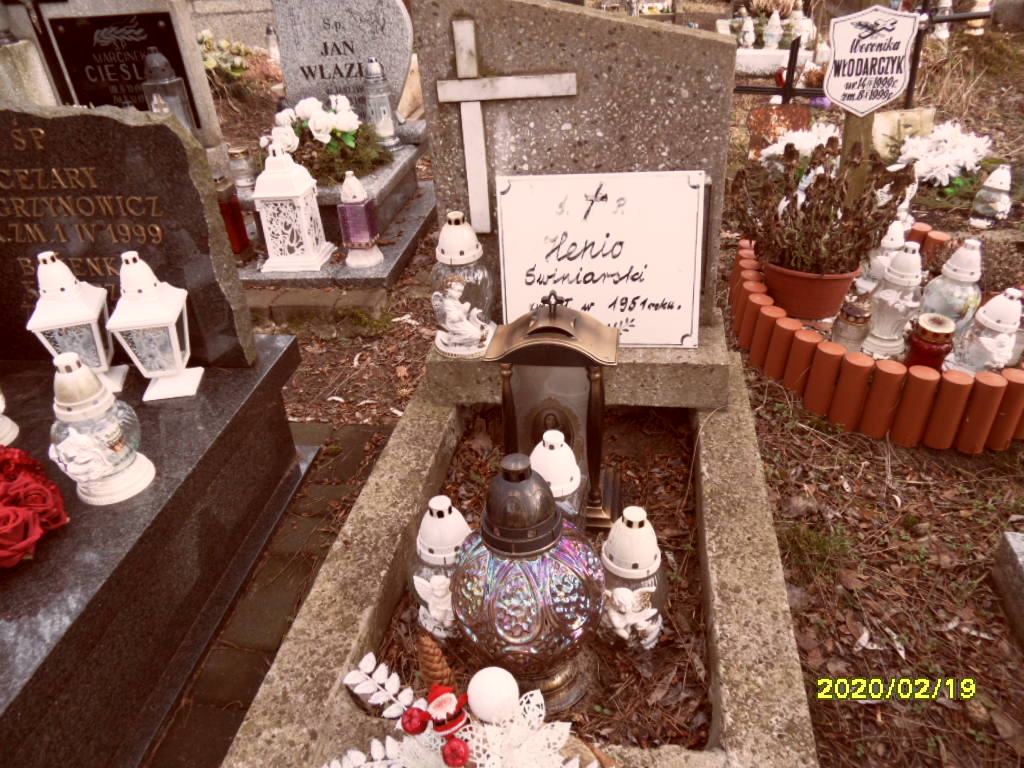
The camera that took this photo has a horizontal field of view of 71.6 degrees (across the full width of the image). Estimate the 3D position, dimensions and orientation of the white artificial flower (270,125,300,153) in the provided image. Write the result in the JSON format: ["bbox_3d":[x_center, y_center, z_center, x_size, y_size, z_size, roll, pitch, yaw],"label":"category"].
[{"bbox_3d":[-0.782,-0.847,2.450,0.103,0.092,0.095,-1,32,6],"label":"white artificial flower"}]

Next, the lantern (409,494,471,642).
[{"bbox_3d":[-0.104,0.273,1.074,0.098,0.250,0.098,-1,32,6],"label":"lantern"}]

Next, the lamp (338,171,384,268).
[{"bbox_3d":[-0.445,-0.481,2.070,0.112,0.272,0.112,2,32,11],"label":"lamp"}]

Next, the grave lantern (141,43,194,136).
[{"bbox_3d":[-1.279,-1.053,2.628,0.140,0.352,0.140,2,32,11],"label":"grave lantern"}]

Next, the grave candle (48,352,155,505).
[{"bbox_3d":[-0.646,0.057,1.079,0.140,0.225,0.140,-4,34,-3],"label":"grave candle"}]

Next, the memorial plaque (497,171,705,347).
[{"bbox_3d":[0.190,-0.267,1.558,0.436,0.378,0.020,2,21,12],"label":"memorial plaque"}]

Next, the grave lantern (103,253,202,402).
[{"bbox_3d":[-0.630,-0.107,1.246,0.112,0.252,0.112,-9,32,-6],"label":"grave lantern"}]

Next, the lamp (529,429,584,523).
[{"bbox_3d":[0.077,0.200,1.174,0.096,0.245,0.096,-10,32,-8],"label":"lamp"}]

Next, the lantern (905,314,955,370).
[{"bbox_3d":[0.927,-0.079,1.574,0.093,0.128,0.093,2,32,11],"label":"lantern"}]

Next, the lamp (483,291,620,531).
[{"bbox_3d":[0.080,0.036,1.258,0.216,0.434,0.145,2,32,11],"label":"lamp"}]

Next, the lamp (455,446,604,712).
[{"bbox_3d":[0.016,0.256,0.945,0.207,0.396,0.207,2,32,11],"label":"lamp"}]

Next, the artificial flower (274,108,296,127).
[{"bbox_3d":[-0.820,-0.961,2.560,0.088,0.070,0.085,2,32,11],"label":"artificial flower"}]

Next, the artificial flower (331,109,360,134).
[{"bbox_3d":[-0.580,-0.915,2.474,0.105,0.085,0.100,0,34,4],"label":"artificial flower"}]

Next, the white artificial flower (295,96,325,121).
[{"bbox_3d":[-0.713,-0.970,2.500,0.105,0.085,0.095,2,32,11],"label":"white artificial flower"}]

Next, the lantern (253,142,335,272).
[{"bbox_3d":[-0.697,-0.556,2.205,0.185,0.366,0.185,1,34,5],"label":"lantern"}]

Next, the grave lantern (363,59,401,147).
[{"bbox_3d":[-0.478,-1.065,2.678,0.105,0.309,0.105,3,34,9],"label":"grave lantern"}]

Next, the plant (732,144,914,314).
[{"bbox_3d":[0.815,-0.377,1.865,0.460,0.420,0.400,3,34,9],"label":"plant"}]

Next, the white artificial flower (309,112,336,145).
[{"bbox_3d":[-0.645,-0.874,2.418,0.095,0.100,0.095,7,35,13],"label":"white artificial flower"}]

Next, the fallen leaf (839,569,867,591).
[{"bbox_3d":[0.614,0.352,1.279,0.052,0.010,0.050,3,34,9],"label":"fallen leaf"}]

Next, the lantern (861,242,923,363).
[{"bbox_3d":[0.936,-0.203,1.713,0.120,0.289,0.120,3,34,9],"label":"lantern"}]

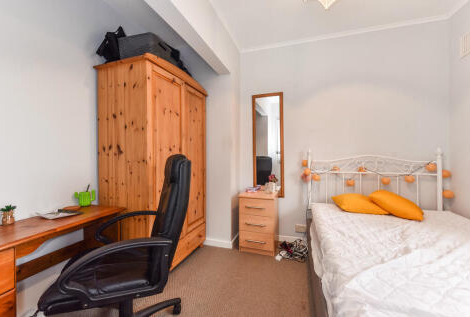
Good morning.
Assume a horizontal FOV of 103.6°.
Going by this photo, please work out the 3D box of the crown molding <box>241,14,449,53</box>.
[{"bbox_3d":[1.098,-1.411,2.135,2.140,0.056,0.056,0,0,17],"label":"crown molding"}]

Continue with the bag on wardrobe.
[{"bbox_3d":[-1.103,-0.965,1.705,0.283,0.303,0.242,0,0,19],"label":"bag on wardrobe"}]

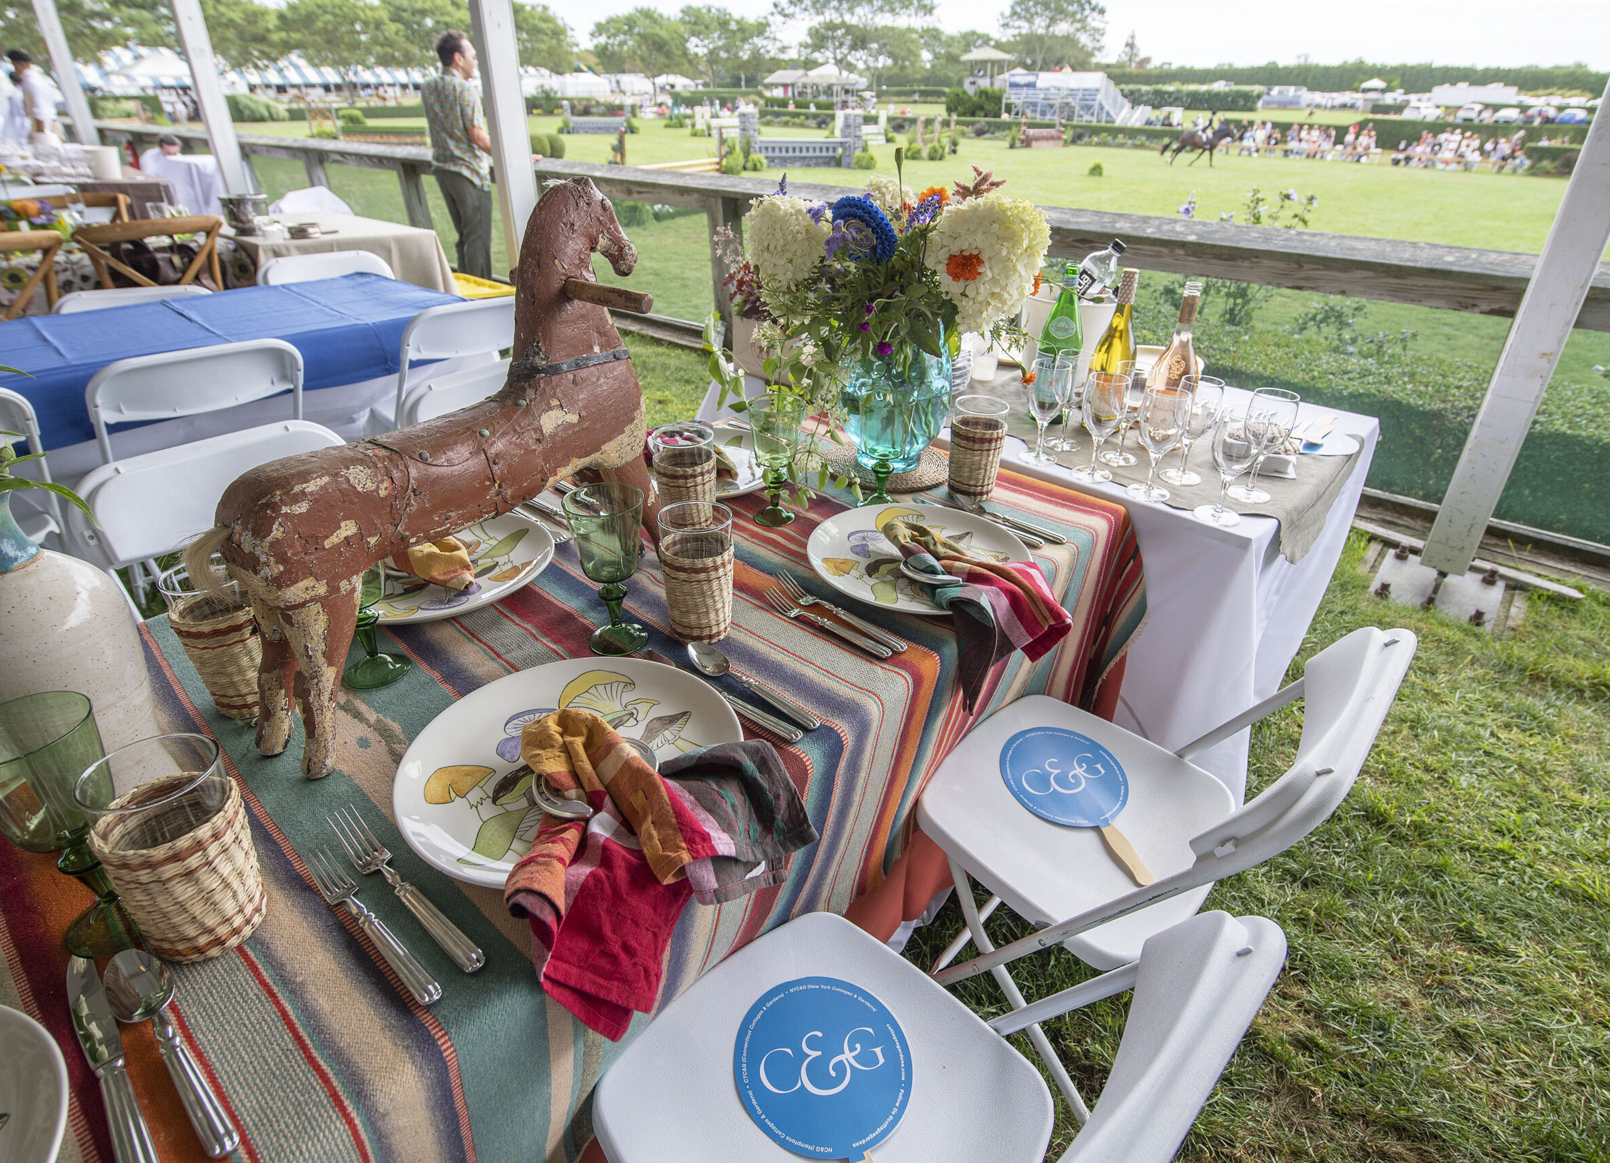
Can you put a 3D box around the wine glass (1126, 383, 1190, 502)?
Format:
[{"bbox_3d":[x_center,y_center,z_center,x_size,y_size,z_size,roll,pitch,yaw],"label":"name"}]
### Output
[{"bbox_3d":[0.563,-0.215,1.305,0.077,0.165,0.077,0,31,0],"label":"wine glass"}]

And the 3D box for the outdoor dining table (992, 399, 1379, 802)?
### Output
[{"bbox_3d":[0.514,-0.110,2.091,1.280,0.750,0.800,26,39,36],"label":"outdoor dining table"}]

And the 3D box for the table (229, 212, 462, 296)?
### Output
[{"bbox_3d":[-2.530,-1.453,4.290,1.170,0.750,0.780,24,38,34],"label":"table"}]

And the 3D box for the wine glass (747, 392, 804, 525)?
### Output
[{"bbox_3d":[-0.048,-0.181,1.246,0.085,0.179,0.085,0,31,0],"label":"wine glass"}]

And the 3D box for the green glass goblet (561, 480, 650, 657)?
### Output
[{"bbox_3d":[-0.221,-0.007,0.934,0.087,0.181,0.087,0,31,0],"label":"green glass goblet"}]

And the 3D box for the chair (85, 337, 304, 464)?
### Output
[{"bbox_3d":[-1.611,-0.295,2.296,0.450,0.790,0.460,-24,38,-34],"label":"chair"}]

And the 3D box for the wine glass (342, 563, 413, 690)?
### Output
[{"bbox_3d":[-0.514,0.029,0.939,0.092,0.187,0.092,26,39,36],"label":"wine glass"}]

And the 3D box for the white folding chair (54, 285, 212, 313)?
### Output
[{"bbox_3d":[-1.980,-0.491,2.624,0.450,0.790,0.460,-20,36,-30],"label":"white folding chair"}]

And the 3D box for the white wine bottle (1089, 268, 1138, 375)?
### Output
[{"bbox_3d":[0.620,-0.455,1.642,0.086,0.305,0.086,26,39,36],"label":"white wine bottle"}]

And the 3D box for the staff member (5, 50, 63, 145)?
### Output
[{"bbox_3d":[-8.620,-5.139,9.534,0.400,1.720,0.500,-22,37,-32],"label":"staff member"}]

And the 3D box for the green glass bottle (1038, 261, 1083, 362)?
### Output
[{"bbox_3d":[0.522,-0.490,1.701,0.090,0.302,0.090,26,39,36],"label":"green glass bottle"}]

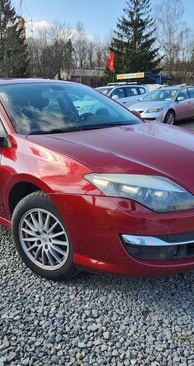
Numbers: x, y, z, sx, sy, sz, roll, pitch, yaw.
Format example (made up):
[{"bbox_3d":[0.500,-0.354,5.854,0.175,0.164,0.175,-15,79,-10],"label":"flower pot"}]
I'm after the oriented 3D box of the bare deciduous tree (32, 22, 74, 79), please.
[{"bbox_3d":[-3.430,-9.591,26.388,4.000,7.300,3.800,-1,15,0],"label":"bare deciduous tree"}]

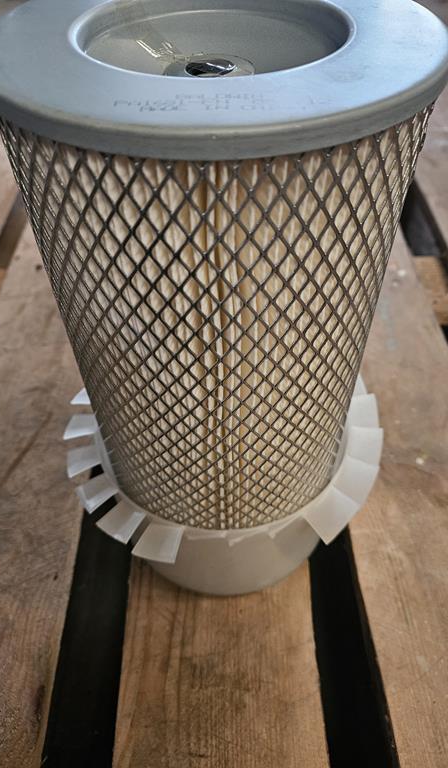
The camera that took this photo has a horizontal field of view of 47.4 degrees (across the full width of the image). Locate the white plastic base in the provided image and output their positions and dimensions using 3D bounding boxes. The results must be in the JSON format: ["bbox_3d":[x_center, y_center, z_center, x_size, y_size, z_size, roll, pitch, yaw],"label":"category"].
[{"bbox_3d":[0.000,0.039,0.286,0.157,0.086,0.157,0,51,1],"label":"white plastic base"}]

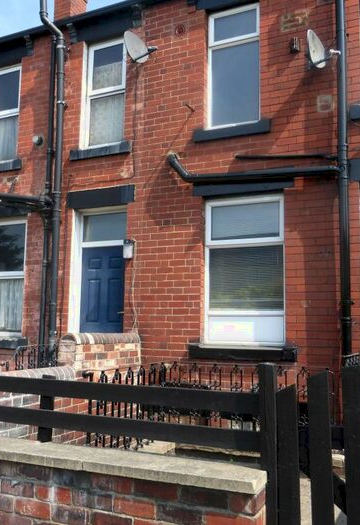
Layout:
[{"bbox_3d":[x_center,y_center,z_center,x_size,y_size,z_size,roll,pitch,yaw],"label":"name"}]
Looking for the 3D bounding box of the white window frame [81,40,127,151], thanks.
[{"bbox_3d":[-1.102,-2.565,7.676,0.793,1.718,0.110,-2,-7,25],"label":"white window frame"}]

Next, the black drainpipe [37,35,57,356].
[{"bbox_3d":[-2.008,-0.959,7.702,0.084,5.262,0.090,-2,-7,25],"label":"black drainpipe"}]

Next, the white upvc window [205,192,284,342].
[{"bbox_3d":[0.803,0.112,6.171,1.036,1.805,0.100,-2,-6,26],"label":"white upvc window"}]

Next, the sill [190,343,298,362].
[{"bbox_3d":[0.739,1.070,5.982,1.325,0.157,0.170,-2,-6,26],"label":"sill"}]

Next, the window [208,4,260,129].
[{"bbox_3d":[0.716,-2.498,6.493,0.728,1.554,0.100,-2,-6,26],"label":"window"}]

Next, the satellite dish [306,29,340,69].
[{"bbox_3d":[1.656,-2.475,5.890,0.420,0.470,0.490,-5,-8,40],"label":"satellite dish"}]

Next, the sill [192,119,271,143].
[{"bbox_3d":[0.668,-1.609,6.304,0.980,0.158,0.170,-2,-6,26],"label":"sill"}]

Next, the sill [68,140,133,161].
[{"bbox_3d":[-1.155,-1.619,7.490,1.052,0.155,0.155,-2,-7,25],"label":"sill"}]

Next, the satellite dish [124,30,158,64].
[{"bbox_3d":[-0.551,-2.978,6.986,0.420,0.470,0.490,-5,-8,40],"label":"satellite dish"}]

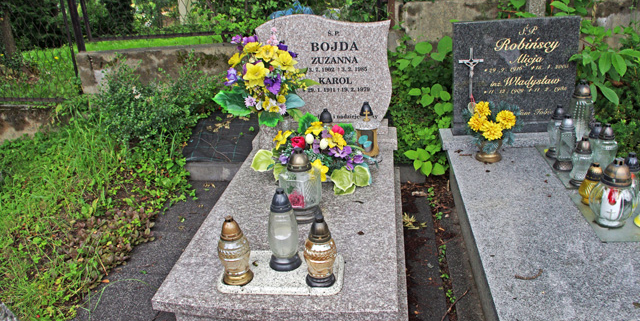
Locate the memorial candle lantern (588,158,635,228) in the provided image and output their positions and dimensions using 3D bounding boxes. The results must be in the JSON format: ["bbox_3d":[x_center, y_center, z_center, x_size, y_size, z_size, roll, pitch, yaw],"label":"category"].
[{"bbox_3d":[1.147,0.120,1.861,0.185,0.262,0.185,0,22,8],"label":"memorial candle lantern"}]

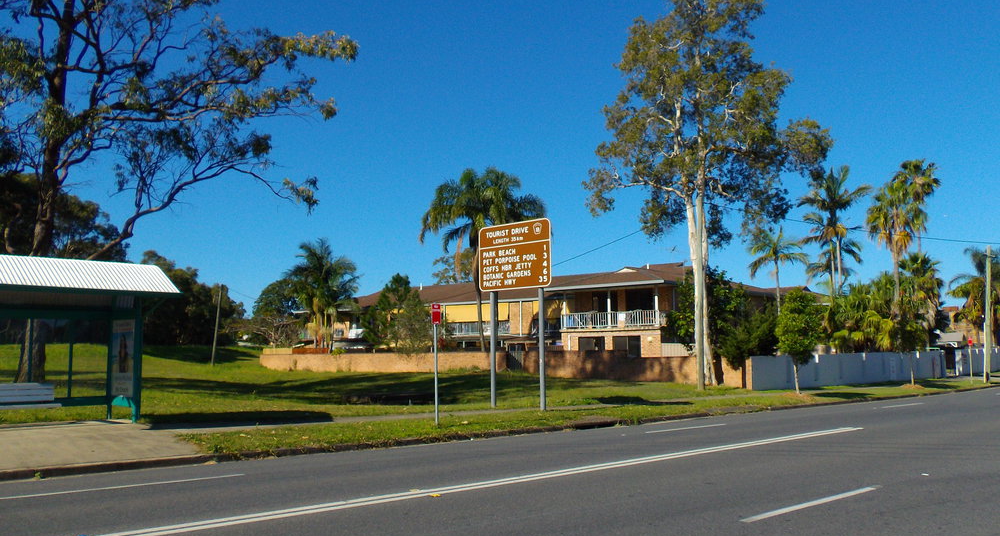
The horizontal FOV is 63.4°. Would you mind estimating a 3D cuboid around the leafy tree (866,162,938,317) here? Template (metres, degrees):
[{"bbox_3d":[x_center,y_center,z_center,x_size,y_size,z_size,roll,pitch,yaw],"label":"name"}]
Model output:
[{"bbox_3d":[24.647,-0.057,49.304,3.930,13.150,3.930,-4,-7,27],"label":"leafy tree"}]

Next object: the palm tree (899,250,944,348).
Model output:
[{"bbox_3d":[26.164,2.773,49.982,2.410,7.650,2.410,-4,-7,27],"label":"palm tree"}]

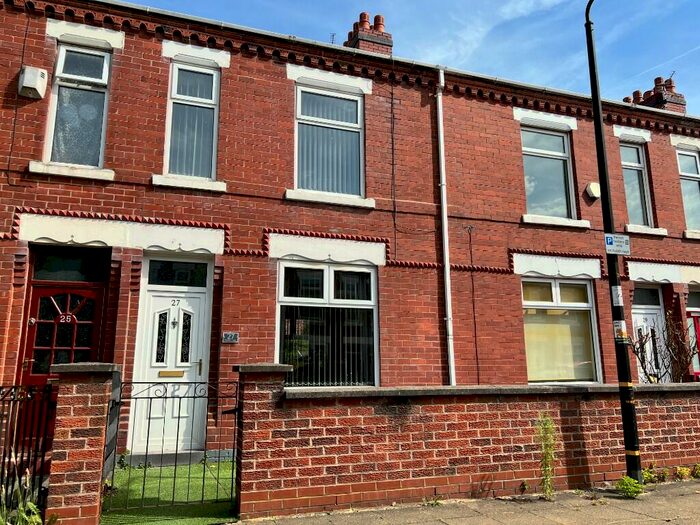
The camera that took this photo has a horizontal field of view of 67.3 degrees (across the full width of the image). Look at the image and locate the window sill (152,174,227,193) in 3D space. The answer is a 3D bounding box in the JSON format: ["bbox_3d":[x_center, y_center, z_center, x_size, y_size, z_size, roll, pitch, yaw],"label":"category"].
[{"bbox_3d":[-2.116,-1.023,6.966,0.927,0.130,0.160,4,-12,-18],"label":"window sill"}]

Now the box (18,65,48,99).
[{"bbox_3d":[-3.919,-2.238,6.491,0.285,0.375,0.120,4,-12,-18],"label":"box"}]

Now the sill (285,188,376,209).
[{"bbox_3d":[-0.283,-0.898,7.645,1.331,0.134,0.160,4,-13,-19],"label":"sill"}]

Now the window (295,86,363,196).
[{"bbox_3d":[-0.321,-1.800,7.960,1.040,1.680,0.090,4,-12,-18],"label":"window"}]

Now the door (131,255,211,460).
[{"bbox_3d":[-2.246,1.115,6.670,0.895,2.445,0.080,4,-12,-18],"label":"door"}]

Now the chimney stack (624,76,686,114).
[{"bbox_3d":[8.999,-4.489,15.538,0.860,1.300,1.280,4,-12,-18],"label":"chimney stack"}]

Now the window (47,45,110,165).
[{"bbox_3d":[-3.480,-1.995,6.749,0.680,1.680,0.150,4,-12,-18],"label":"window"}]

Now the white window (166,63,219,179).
[{"bbox_3d":[-2.175,-1.908,7.298,0.667,1.726,0.100,4,-13,-19],"label":"white window"}]

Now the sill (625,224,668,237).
[{"bbox_3d":[5.353,-0.566,9.590,0.965,0.134,0.160,4,-13,-19],"label":"sill"}]

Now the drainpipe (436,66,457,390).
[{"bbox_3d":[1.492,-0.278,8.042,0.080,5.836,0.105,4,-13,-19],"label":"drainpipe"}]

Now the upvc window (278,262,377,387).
[{"bbox_3d":[-0.324,0.883,7.365,1.494,1.769,0.100,4,-13,-19],"label":"upvc window"}]

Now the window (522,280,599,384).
[{"bbox_3d":[3.428,1.133,8.653,1.515,1.755,0.100,4,-13,-19],"label":"window"}]

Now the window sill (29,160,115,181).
[{"bbox_3d":[-3.443,-1.111,6.561,0.931,0.134,0.160,4,-13,-19],"label":"window sill"}]

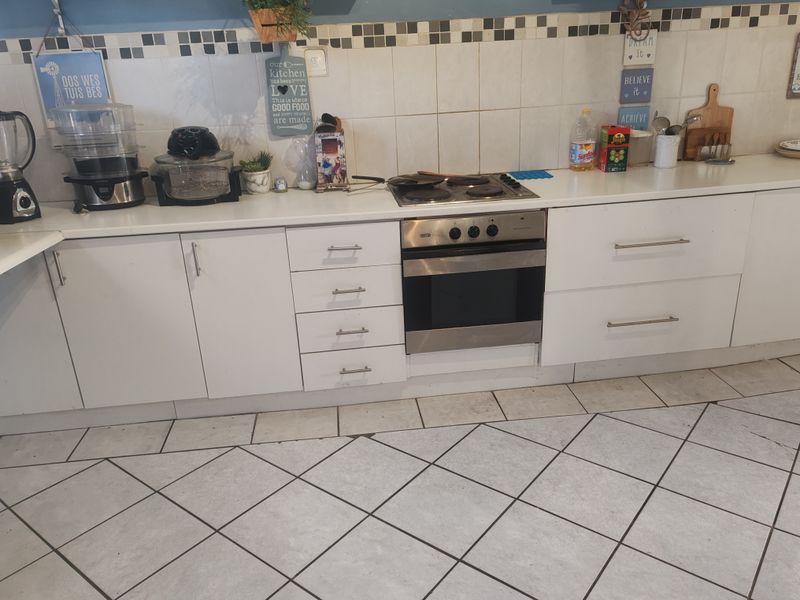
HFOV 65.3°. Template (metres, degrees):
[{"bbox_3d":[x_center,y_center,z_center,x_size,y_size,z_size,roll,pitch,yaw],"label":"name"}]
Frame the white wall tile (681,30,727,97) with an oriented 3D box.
[{"bbox_3d":[1.475,-1.144,3.022,0.202,0.300,0.010,-4,20,-5],"label":"white wall tile"}]

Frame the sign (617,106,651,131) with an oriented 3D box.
[{"bbox_3d":[1.143,-0.862,3.062,0.152,0.160,0.012,-5,20,-5],"label":"sign"}]

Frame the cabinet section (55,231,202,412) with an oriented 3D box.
[{"bbox_3d":[-1.116,0.010,2.767,0.511,0.721,0.550,-5,21,-5],"label":"cabinet section"}]

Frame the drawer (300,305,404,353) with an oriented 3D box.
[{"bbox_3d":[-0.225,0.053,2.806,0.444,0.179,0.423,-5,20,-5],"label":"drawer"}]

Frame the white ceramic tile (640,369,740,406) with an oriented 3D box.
[{"bbox_3d":[1.303,0.396,2.805,0.350,0.010,0.263,-5,20,-5],"label":"white ceramic tile"}]

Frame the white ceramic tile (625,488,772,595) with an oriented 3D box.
[{"bbox_3d":[0.931,0.741,1.954,0.350,0.012,0.350,13,25,37],"label":"white ceramic tile"}]

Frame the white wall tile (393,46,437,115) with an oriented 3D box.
[{"bbox_3d":[0.072,-1.011,2.886,0.200,0.300,0.010,-5,20,-5],"label":"white wall tile"}]

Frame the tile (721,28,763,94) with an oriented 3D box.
[{"bbox_3d":[1.670,-1.161,3.037,0.196,0.297,0.010,-5,20,-5],"label":"tile"}]

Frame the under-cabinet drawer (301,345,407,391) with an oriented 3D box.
[{"bbox_3d":[-0.217,0.221,2.866,0.444,0.177,0.423,-5,20,-5],"label":"under-cabinet drawer"}]

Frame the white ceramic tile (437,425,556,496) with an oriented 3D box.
[{"bbox_3d":[0.368,0.598,2.348,0.354,0.010,0.345,13,25,37],"label":"white ceramic tile"}]

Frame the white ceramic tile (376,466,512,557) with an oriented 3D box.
[{"bbox_3d":[0.151,0.700,2.096,0.354,0.010,0.349,13,25,37],"label":"white ceramic tile"}]

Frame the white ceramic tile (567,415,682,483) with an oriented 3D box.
[{"bbox_3d":[0.873,0.574,2.429,0.353,0.010,0.353,13,25,37],"label":"white ceramic tile"}]

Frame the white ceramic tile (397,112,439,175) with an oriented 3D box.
[{"bbox_3d":[0.086,-0.730,2.988,0.200,0.300,0.010,-5,20,-5],"label":"white ceramic tile"}]

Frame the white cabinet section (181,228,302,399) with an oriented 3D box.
[{"bbox_3d":[-0.661,-0.025,2.800,0.404,0.721,0.560,-5,21,-5],"label":"white cabinet section"}]

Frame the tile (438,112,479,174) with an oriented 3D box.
[{"bbox_3d":[0.285,-0.761,3.019,0.200,0.285,0.012,-4,20,-5],"label":"tile"}]

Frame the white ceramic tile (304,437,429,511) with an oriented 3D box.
[{"bbox_3d":[-0.128,0.648,2.348,0.353,0.010,0.353,13,25,37],"label":"white ceramic tile"}]

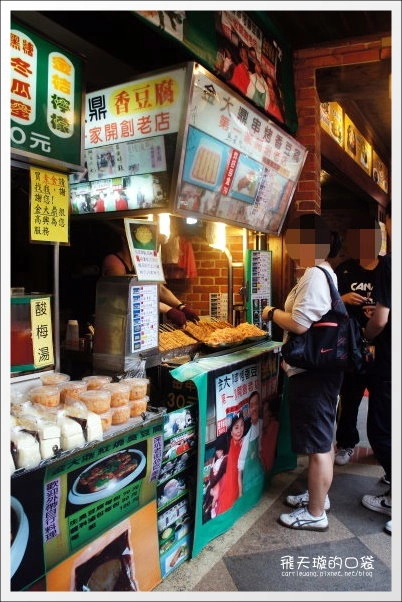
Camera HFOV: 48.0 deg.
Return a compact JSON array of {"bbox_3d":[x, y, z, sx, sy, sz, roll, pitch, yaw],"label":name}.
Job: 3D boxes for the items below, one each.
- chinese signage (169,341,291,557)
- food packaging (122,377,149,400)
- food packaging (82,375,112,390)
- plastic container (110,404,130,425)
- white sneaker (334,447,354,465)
[{"bbox_3d":[0.235,0.751,2.721,0.180,0.900,1.200,2,3,32],"label":"chinese signage"},{"bbox_3d":[-0.302,0.399,2.052,0.131,0.078,0.131,0,3,0],"label":"food packaging"},{"bbox_3d":[-0.475,0.398,2.072,0.131,0.078,0.131,2,3,32],"label":"food packaging"},{"bbox_3d":[-0.366,0.482,1.956,0.131,0.078,0.131,0,3,0],"label":"plastic container"},{"bbox_3d":[1.097,1.140,3.441,0.100,0.105,0.275,2,3,30],"label":"white sneaker"}]

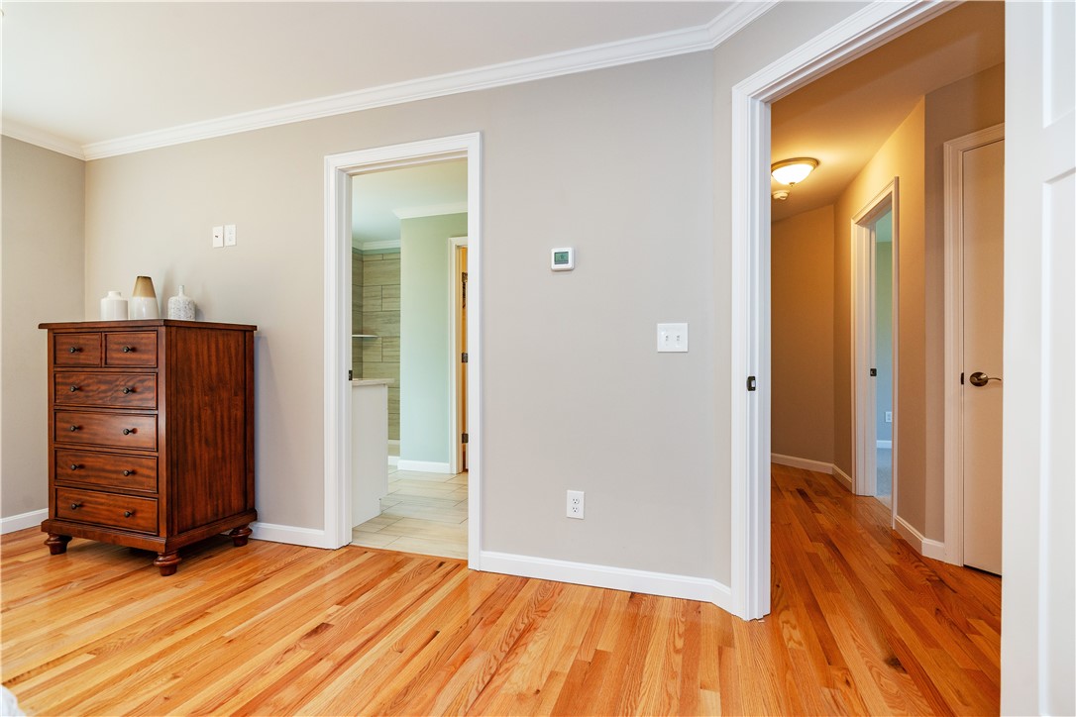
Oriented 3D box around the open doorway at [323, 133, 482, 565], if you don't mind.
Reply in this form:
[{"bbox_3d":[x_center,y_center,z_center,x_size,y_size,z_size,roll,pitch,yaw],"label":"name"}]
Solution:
[{"bbox_3d":[-0.693,-0.035,2.504,0.911,2.110,0.140,0,0,17],"label":"open doorway"}]

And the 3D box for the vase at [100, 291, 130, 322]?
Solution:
[{"bbox_3d":[-2.374,-0.278,2.681,0.114,0.194,0.114,0,0,17],"label":"vase"}]

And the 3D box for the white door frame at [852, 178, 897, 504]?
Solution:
[{"bbox_3d":[2.312,-0.018,3.199,0.140,2.083,0.792,0,0,18],"label":"white door frame"}]

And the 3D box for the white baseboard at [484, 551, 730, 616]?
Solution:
[{"bbox_3d":[0.251,0.971,2.109,1.126,0.096,0.090,0,0,17],"label":"white baseboard"}]

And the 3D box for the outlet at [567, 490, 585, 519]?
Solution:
[{"bbox_3d":[0.173,0.666,2.176,0.080,0.130,0.008,0,0,17],"label":"outlet"}]

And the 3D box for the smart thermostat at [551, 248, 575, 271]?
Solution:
[{"bbox_3d":[0.114,-0.451,2.184,0.098,0.099,0.027,0,0,17],"label":"smart thermostat"}]

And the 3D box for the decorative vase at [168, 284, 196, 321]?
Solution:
[{"bbox_3d":[-1.943,-0.290,2.612,0.123,0.216,0.123,0,0,17],"label":"decorative vase"}]

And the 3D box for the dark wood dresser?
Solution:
[{"bbox_3d":[-2.096,0.420,2.597,0.899,1.202,0.502,0,0,17],"label":"dark wood dresser"}]

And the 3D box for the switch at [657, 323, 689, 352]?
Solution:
[{"bbox_3d":[0.579,-0.087,2.048,0.124,0.123,0.014,0,0,17],"label":"switch"}]

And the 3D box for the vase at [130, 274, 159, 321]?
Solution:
[{"bbox_3d":[-2.145,-0.314,2.611,0.123,0.265,0.123,0,0,17],"label":"vase"}]

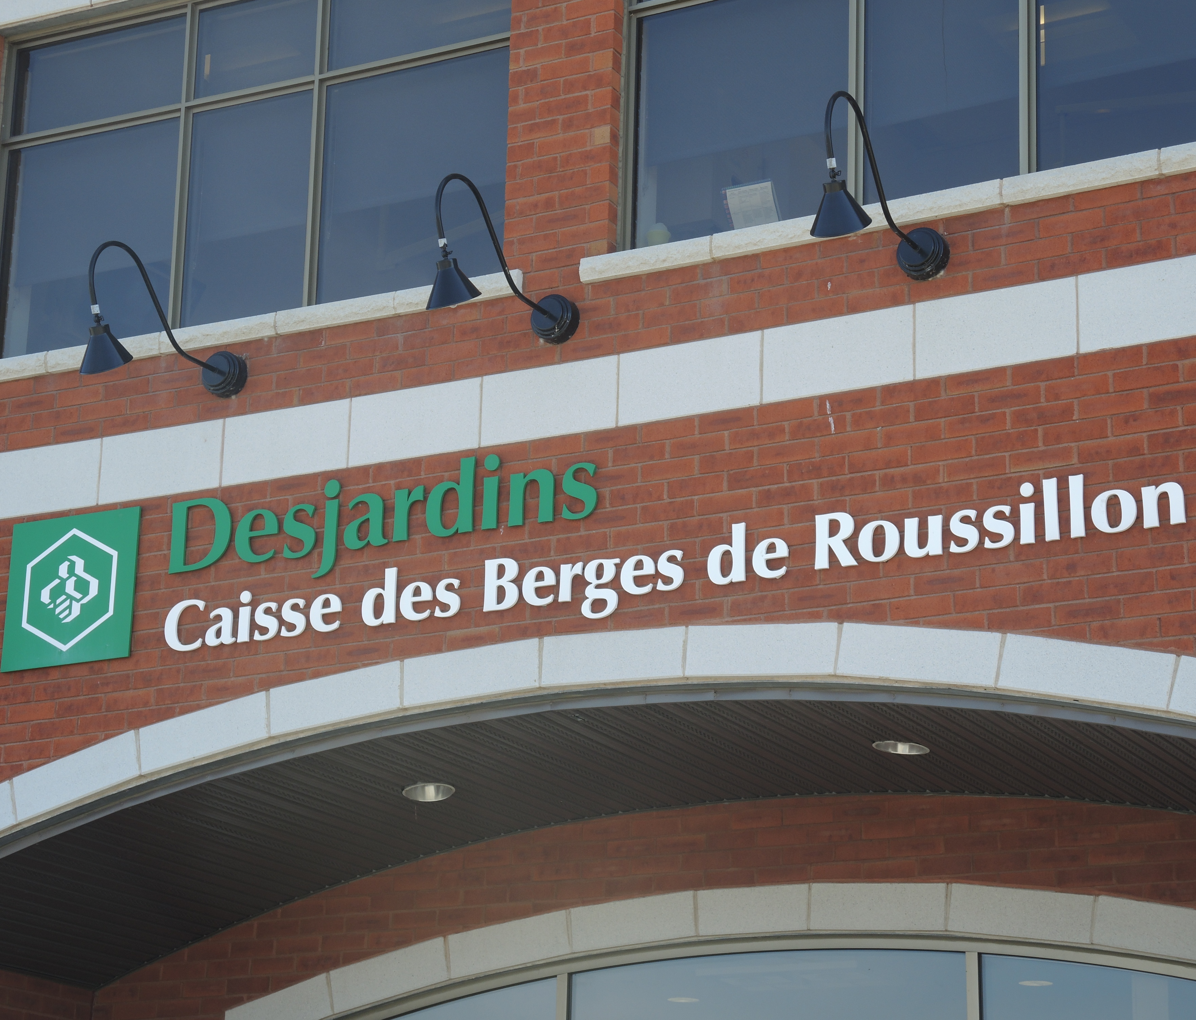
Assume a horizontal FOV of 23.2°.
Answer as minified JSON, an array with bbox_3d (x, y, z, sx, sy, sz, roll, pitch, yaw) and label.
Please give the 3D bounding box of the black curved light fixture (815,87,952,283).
[{"bbox_3d":[0.980,-1.083,10.177,0.211,0.550,0.924,-8,-20,26],"label":"black curved light fixture"}]

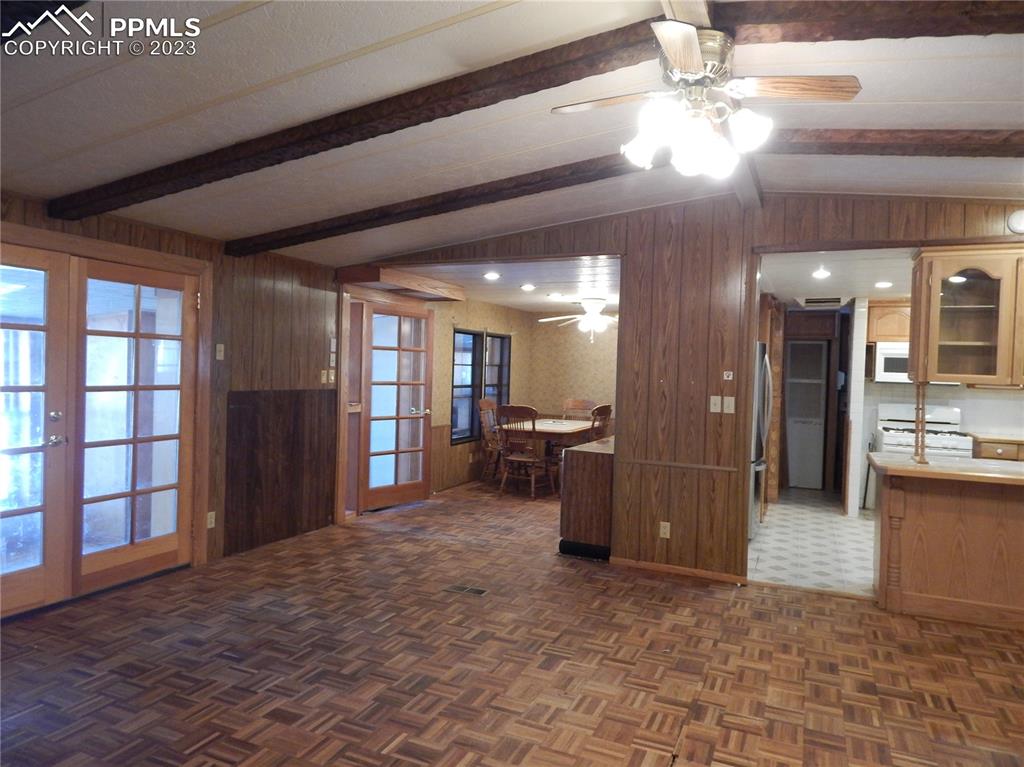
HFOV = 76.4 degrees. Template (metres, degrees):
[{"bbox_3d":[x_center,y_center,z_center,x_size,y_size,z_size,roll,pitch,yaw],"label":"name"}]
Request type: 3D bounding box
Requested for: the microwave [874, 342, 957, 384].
[{"bbox_3d":[4.399,-0.212,7.050,0.760,0.420,0.400,2,1,26],"label":"microwave"}]

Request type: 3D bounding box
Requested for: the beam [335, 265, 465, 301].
[{"bbox_3d":[-1.038,-0.949,6.311,0.490,0.140,1.420,2,1,26],"label":"beam"}]

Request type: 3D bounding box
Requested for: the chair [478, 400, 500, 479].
[{"bbox_3d":[-0.027,0.744,8.317,0.580,1.060,0.500,2,1,26],"label":"chair"}]

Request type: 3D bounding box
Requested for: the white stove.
[{"bbox_3d":[4.304,0.850,6.845,0.760,1.180,0.720,2,1,26],"label":"white stove"}]

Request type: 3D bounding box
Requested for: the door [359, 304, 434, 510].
[{"bbox_3d":[-1.147,0.243,6.575,0.045,2.030,0.900,3,1,39],"label":"door"}]

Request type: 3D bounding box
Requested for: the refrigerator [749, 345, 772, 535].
[{"bbox_3d":[1.995,0.499,6.234,0.780,1.760,0.760,2,1,26],"label":"refrigerator"}]

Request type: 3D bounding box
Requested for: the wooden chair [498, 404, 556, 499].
[{"bbox_3d":[0.187,0.769,7.397,0.500,1.060,0.570,2,1,28],"label":"wooden chair"}]

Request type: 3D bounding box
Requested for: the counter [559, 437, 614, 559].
[{"bbox_3d":[0.963,0.945,5.842,0.440,0.820,1.740,2,1,26],"label":"counter"}]

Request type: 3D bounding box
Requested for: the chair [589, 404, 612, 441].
[{"bbox_3d":[0.833,0.779,7.914,0.580,1.060,0.500,3,1,37],"label":"chair"}]

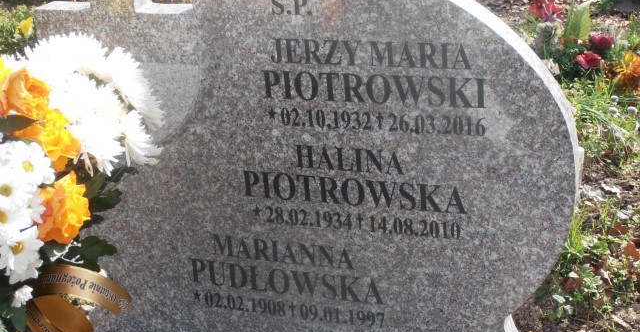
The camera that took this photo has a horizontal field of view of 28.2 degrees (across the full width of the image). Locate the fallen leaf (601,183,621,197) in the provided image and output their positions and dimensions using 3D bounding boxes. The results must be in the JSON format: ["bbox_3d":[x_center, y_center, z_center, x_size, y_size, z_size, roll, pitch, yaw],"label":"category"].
[{"bbox_3d":[0.831,0.067,3.650,0.057,0.025,0.060,0,22,13],"label":"fallen leaf"}]

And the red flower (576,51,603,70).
[{"bbox_3d":[0.951,-0.372,4.500,0.090,0.060,0.085,-1,22,12],"label":"red flower"}]

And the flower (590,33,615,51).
[{"bbox_3d":[1.014,-0.447,4.580,0.085,0.055,0.080,0,22,13],"label":"flower"}]

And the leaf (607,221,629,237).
[{"bbox_3d":[0.793,0.167,3.400,0.060,0.030,0.060,0,22,13],"label":"leaf"}]

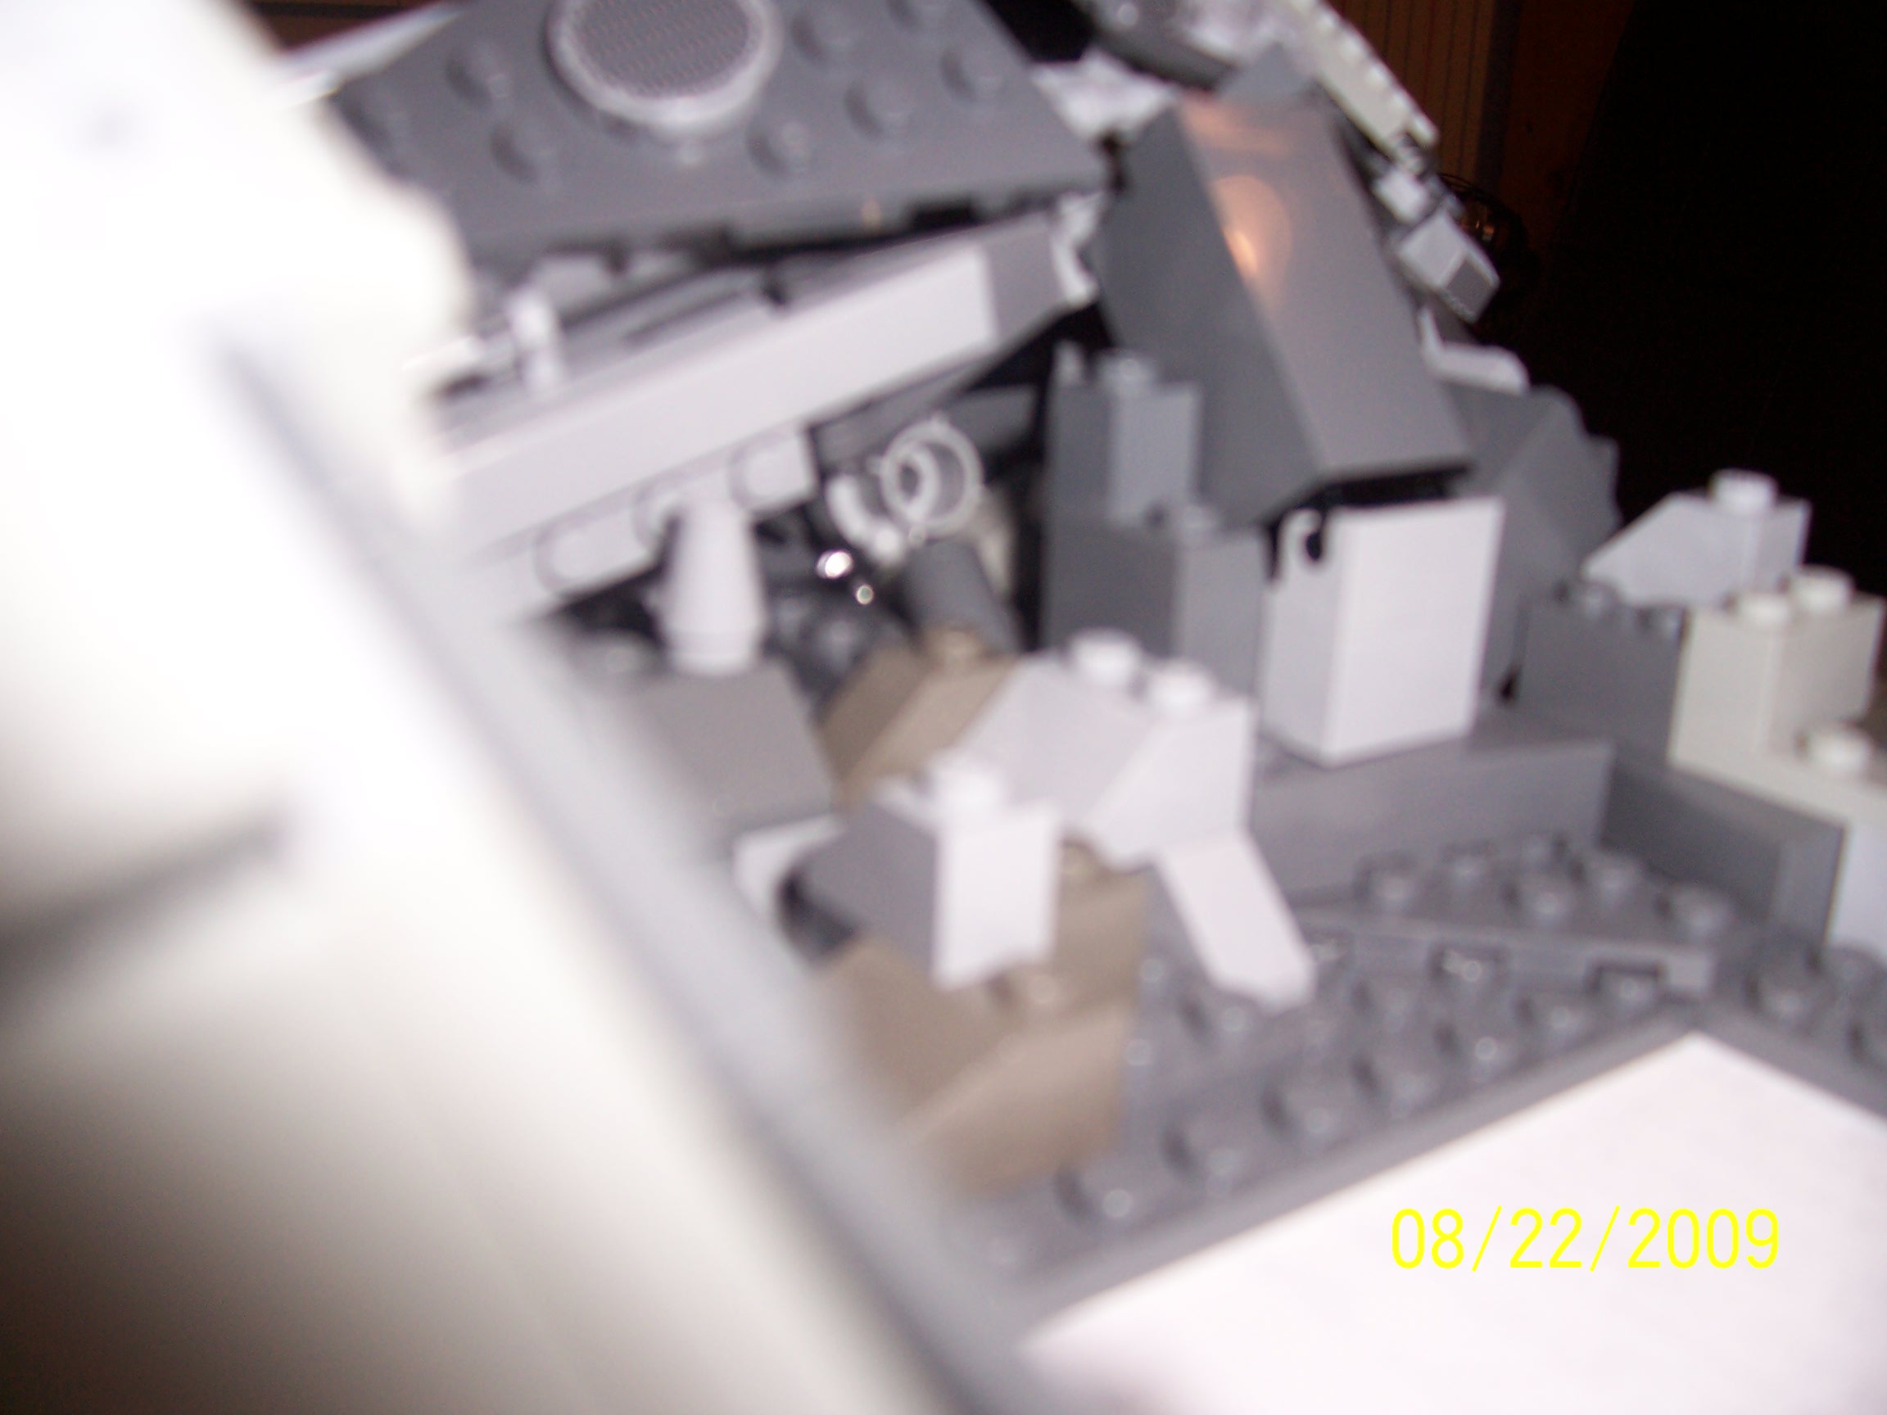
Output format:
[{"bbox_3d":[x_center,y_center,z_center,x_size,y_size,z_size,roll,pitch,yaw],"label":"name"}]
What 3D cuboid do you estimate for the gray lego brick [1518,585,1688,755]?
[{"bbox_3d":[0.061,-0.005,0.160,0.016,0.011,0.016,-14,24,-32],"label":"gray lego brick"}]

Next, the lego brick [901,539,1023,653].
[{"bbox_3d":[-0.001,-0.010,0.173,0.008,0.011,0.016,-12,23,-33],"label":"lego brick"}]

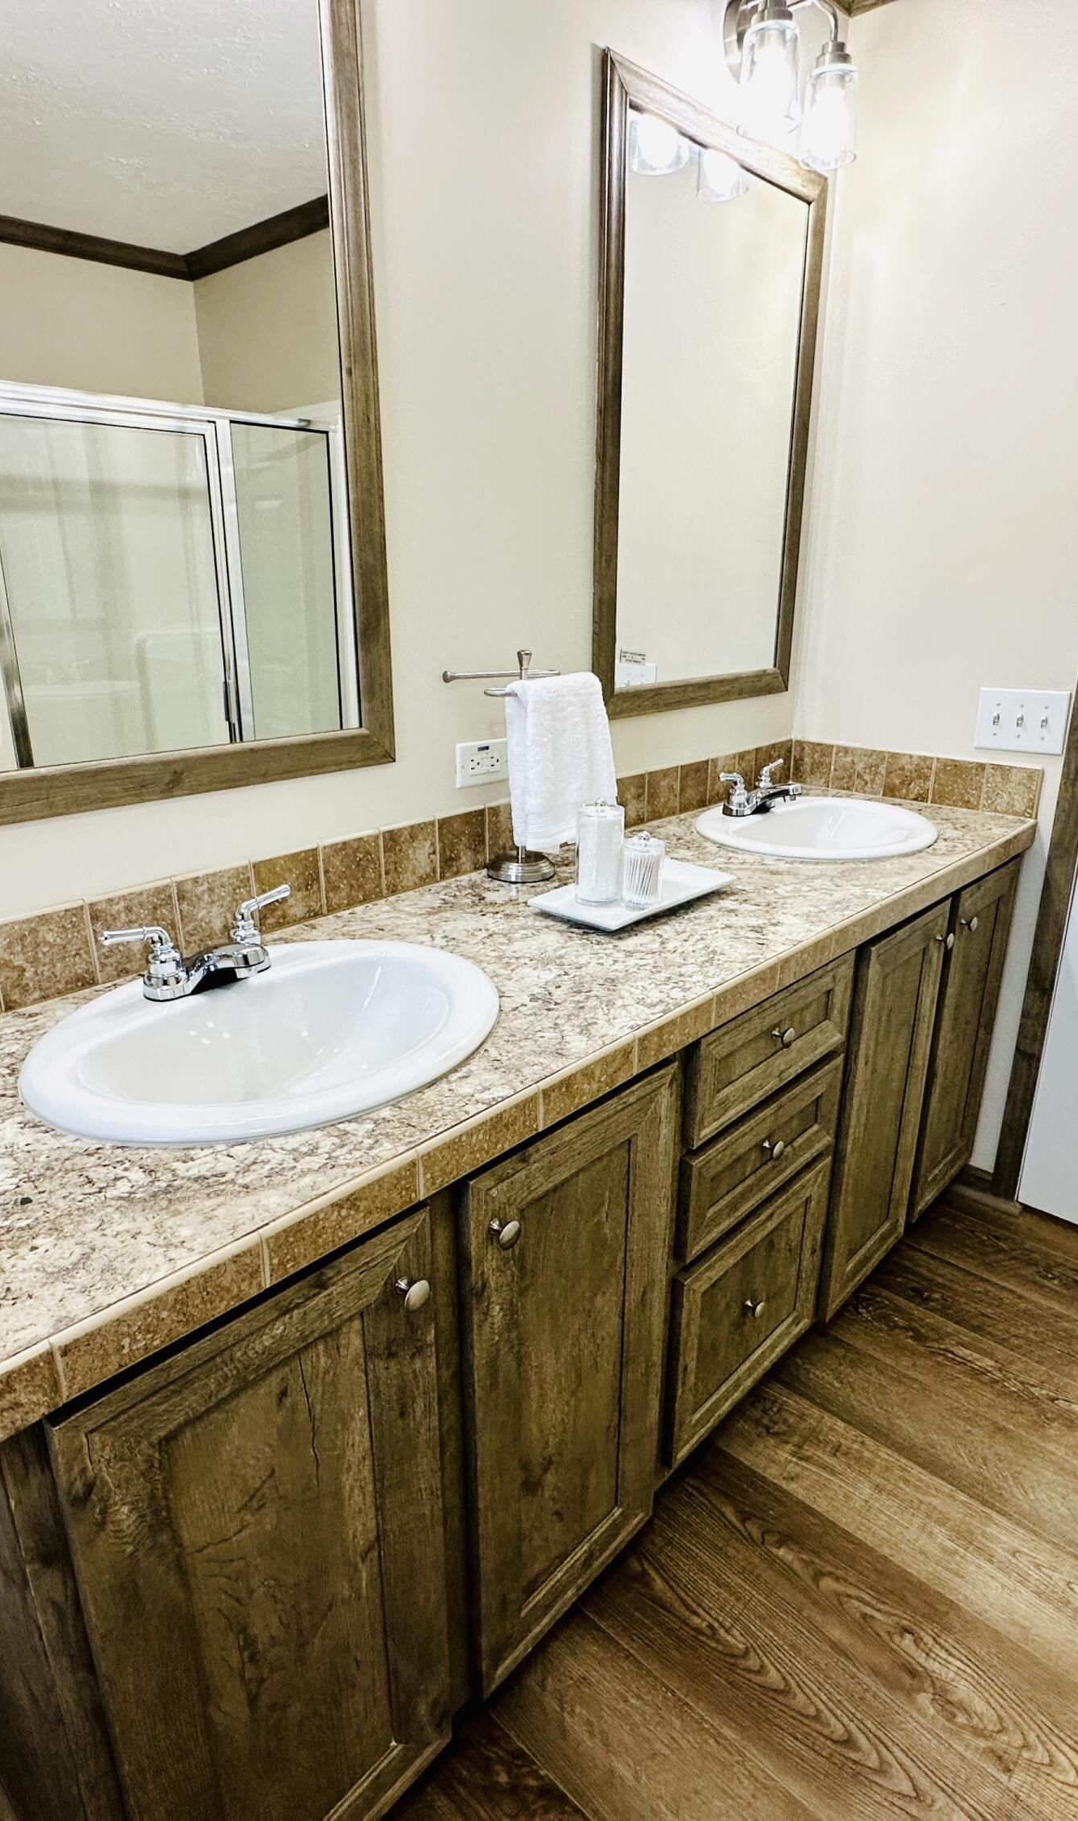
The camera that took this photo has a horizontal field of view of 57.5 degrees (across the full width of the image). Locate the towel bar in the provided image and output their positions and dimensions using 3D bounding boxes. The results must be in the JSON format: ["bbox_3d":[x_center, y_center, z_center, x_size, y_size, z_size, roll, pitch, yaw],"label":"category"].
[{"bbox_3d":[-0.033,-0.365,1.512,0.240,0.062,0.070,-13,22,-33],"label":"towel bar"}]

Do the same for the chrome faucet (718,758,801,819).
[{"bbox_3d":[0.478,-0.248,2.009,0.145,0.086,0.240,17,25,40],"label":"chrome faucet"}]

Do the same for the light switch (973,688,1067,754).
[{"bbox_3d":[0.968,-0.379,1.974,0.169,0.124,0.014,17,25,40],"label":"light switch"}]

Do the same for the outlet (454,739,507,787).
[{"bbox_3d":[-0.086,-0.243,1.612,0.009,0.071,0.114,17,25,40],"label":"outlet"}]

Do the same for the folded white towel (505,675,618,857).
[{"bbox_3d":[0.041,-0.241,1.576,0.185,0.272,0.065,-13,22,-33],"label":"folded white towel"}]

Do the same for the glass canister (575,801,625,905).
[{"bbox_3d":[0.092,-0.089,1.448,0.069,0.153,0.069,0,19,0],"label":"glass canister"}]

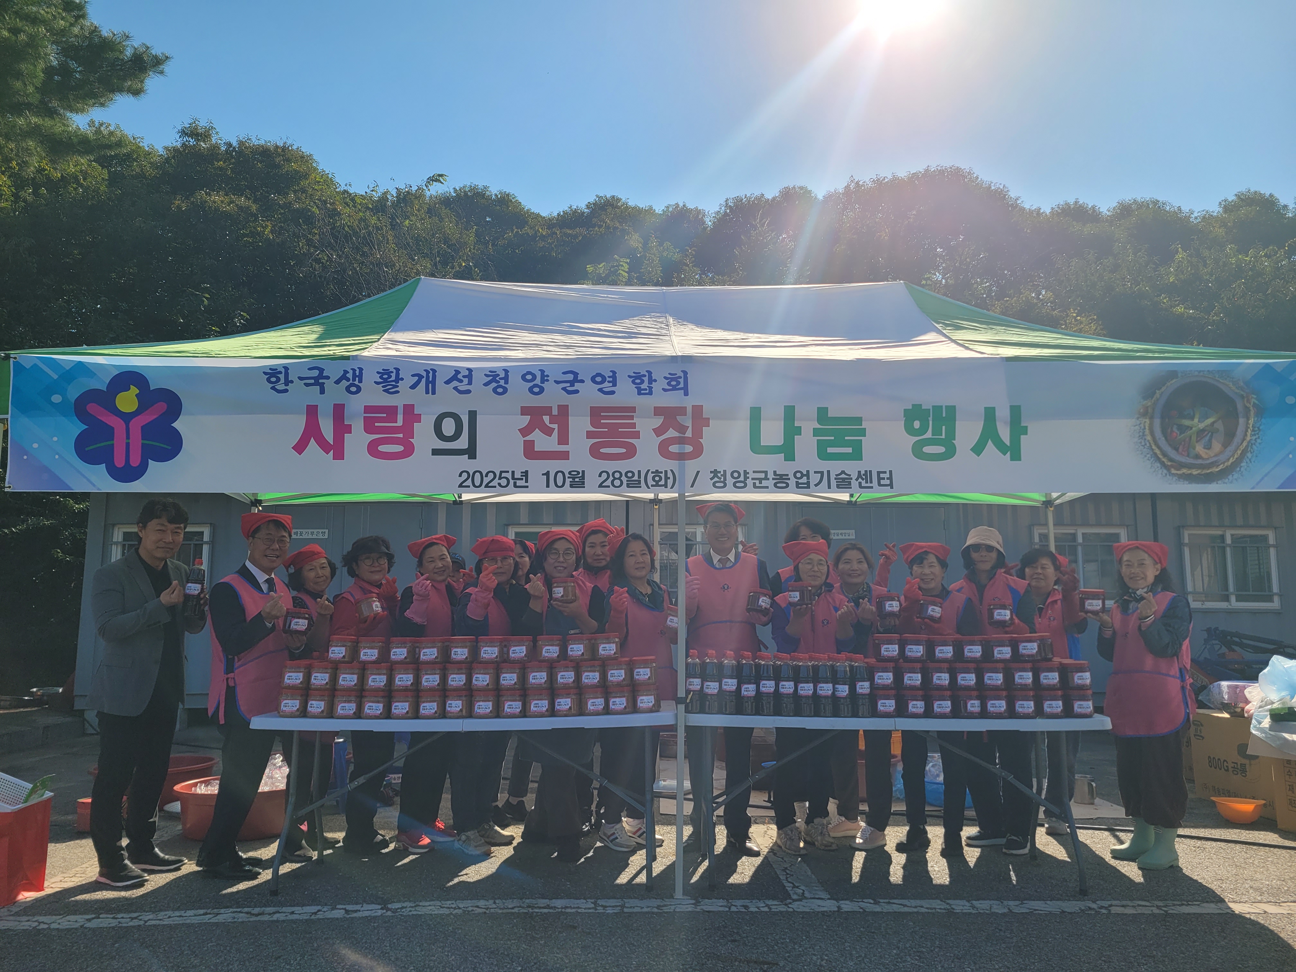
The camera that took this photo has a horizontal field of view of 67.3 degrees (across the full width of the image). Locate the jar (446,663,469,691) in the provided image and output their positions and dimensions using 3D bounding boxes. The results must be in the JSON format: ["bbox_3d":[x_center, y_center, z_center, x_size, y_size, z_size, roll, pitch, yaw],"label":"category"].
[{"bbox_3d":[-0.842,0.852,4.333,0.109,0.116,0.109,1,-8,-5],"label":"jar"}]

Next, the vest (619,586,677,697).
[{"bbox_3d":[0.018,0.849,4.934,0.400,0.680,0.270,3,-7,-20],"label":"vest"}]

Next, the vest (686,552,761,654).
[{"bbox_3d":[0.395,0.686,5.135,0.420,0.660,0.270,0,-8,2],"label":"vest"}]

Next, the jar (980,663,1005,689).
[{"bbox_3d":[1.520,0.843,4.297,0.113,0.115,0.113,-1,-8,12],"label":"jar"}]

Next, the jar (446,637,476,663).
[{"bbox_3d":[-0.827,0.735,4.360,0.109,0.116,0.109,0,-8,1],"label":"jar"}]

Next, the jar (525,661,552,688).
[{"bbox_3d":[-0.489,0.850,4.354,0.109,0.116,0.109,1,-8,-6],"label":"jar"}]

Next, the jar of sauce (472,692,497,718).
[{"bbox_3d":[-0.725,0.971,4.316,0.109,0.116,0.109,1,-8,-7],"label":"jar of sauce"}]

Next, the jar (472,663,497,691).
[{"bbox_3d":[-0.722,0.842,4.289,0.108,0.116,0.108,1,-8,-5],"label":"jar"}]

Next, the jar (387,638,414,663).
[{"bbox_3d":[-1.111,0.741,4.367,0.113,0.115,0.113,1,-8,-8],"label":"jar"}]

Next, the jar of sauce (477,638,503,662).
[{"bbox_3d":[-0.699,0.729,4.332,0.104,0.113,0.104,1,-8,-3],"label":"jar of sauce"}]

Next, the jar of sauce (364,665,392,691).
[{"bbox_3d":[-1.178,0.837,4.240,0.110,0.114,0.110,0,-7,0],"label":"jar of sauce"}]

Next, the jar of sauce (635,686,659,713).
[{"bbox_3d":[-0.004,0.950,4.316,0.113,0.120,0.113,0,-7,0],"label":"jar of sauce"}]

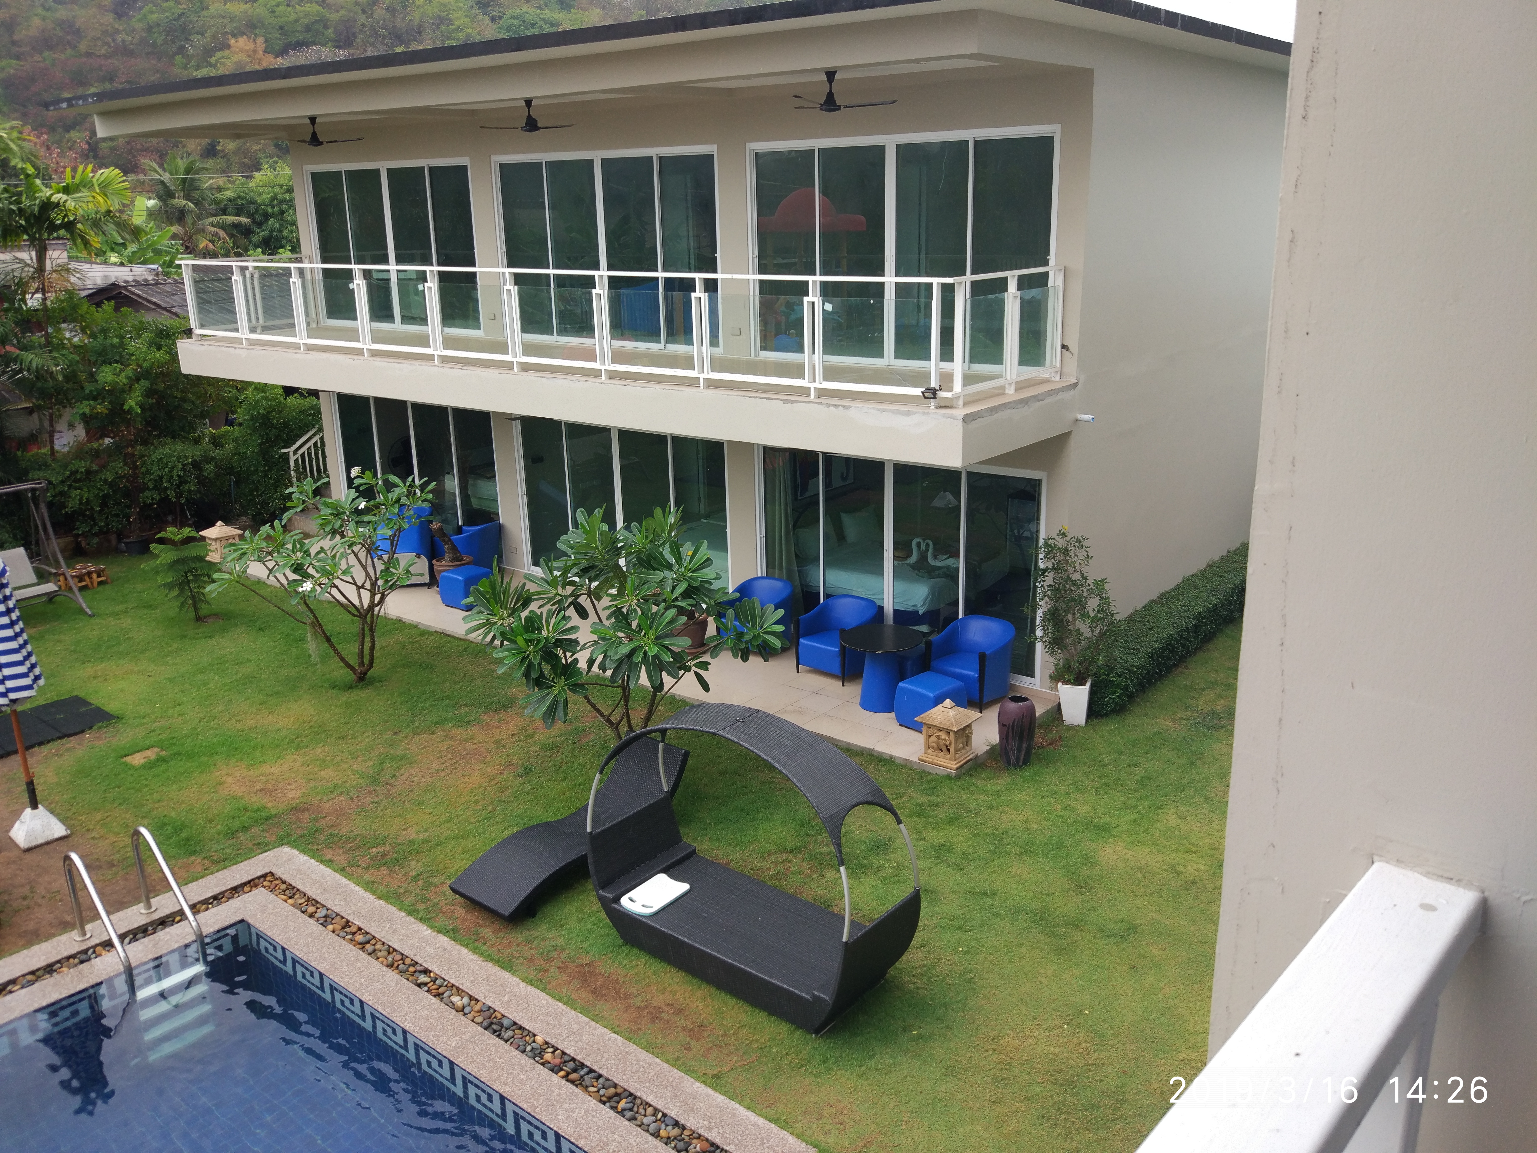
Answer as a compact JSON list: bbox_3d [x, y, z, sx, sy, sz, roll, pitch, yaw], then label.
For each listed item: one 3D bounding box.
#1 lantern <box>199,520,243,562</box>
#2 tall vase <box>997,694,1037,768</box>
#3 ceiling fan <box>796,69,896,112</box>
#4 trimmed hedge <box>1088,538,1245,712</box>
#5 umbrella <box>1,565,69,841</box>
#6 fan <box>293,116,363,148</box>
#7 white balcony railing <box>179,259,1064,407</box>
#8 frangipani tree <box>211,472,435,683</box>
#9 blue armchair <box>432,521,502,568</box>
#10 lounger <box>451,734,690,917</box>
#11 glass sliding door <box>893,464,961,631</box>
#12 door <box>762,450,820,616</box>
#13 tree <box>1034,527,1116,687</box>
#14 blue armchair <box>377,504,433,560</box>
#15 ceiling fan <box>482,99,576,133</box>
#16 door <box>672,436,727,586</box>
[{"bbox_3d":[-7.933,-0.525,17.957,0.432,0.552,0.432,11,19,35],"label":"lantern"},{"bbox_3d":[2.213,1.377,11.031,0.345,0.623,0.345,-1,16,0],"label":"tall vase"},{"bbox_3d":[0.554,-4.296,11.027,1.150,0.339,1.120,11,20,35],"label":"ceiling fan"},{"bbox_3d":[5.063,0.408,14.713,0.589,0.515,6.440,11,19,35],"label":"trimmed hedge"},{"bbox_3d":[-5.916,0.826,9.723,0.515,2.622,0.515,11,19,35],"label":"umbrella"},{"bbox_3d":[-5.662,-5.535,15.500,1.150,0.360,1.120,11,20,35],"label":"fan"},{"bbox_3d":[-2.551,-3.005,14.025,11.700,1.040,1.940,11,21,36],"label":"white balcony railing"},{"bbox_3d":[-4.618,0.060,12.983,2.150,2.260,1.950,-7,17,-18],"label":"frangipani tree"},{"bbox_3d":[-3.980,-0.358,16.750,0.680,0.760,0.720,4,18,18],"label":"blue armchair"},{"bbox_3d":[-1.448,1.863,9.367,0.660,0.750,1.850,13,21,39],"label":"lounger"},{"bbox_3d":[1.638,-0.130,13.038,0.892,2.125,0.064,11,19,35],"label":"glass sliding door"},{"bbox_3d":[0.275,-0.425,13.938,0.870,2.150,0.060,11,21,36],"label":"door"},{"bbox_3d":[2.950,0.314,11.740,0.700,1.530,0.680,11,21,36],"label":"tree"},{"bbox_3d":[-5.089,-0.512,17.445,0.644,0.800,0.644,11,19,35],"label":"blue armchair"},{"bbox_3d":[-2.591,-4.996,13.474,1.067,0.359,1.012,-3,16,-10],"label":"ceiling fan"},{"bbox_3d":[-0.823,-0.610,14.814,0.883,2.125,0.064,11,19,35],"label":"door"}]

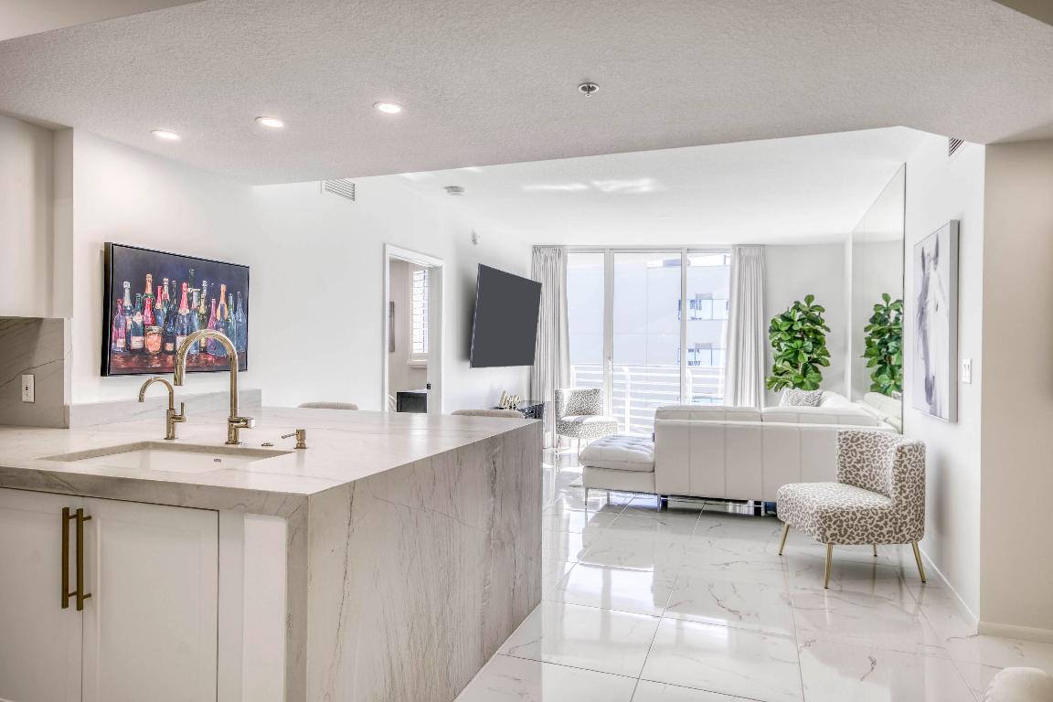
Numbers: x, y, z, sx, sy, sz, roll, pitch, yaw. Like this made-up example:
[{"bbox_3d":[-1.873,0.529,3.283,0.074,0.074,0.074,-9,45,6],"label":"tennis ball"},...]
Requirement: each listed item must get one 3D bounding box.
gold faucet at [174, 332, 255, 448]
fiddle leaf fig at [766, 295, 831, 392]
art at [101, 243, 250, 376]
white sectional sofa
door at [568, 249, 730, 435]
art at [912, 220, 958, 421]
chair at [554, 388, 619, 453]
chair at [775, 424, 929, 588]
[{"bbox_3d":[-1.108,0.134,2.190,0.130,0.425,0.285,1,0,20],"label":"gold faucet"},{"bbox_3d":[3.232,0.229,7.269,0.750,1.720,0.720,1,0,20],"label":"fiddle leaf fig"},{"bbox_3d":[-1.744,-0.183,3.132,0.047,0.597,0.800,1,0,20],"label":"art"},{"bbox_3d":[1.998,0.870,5.945,2.340,0.860,2.600,1,0,20],"label":"white sectional sofa"},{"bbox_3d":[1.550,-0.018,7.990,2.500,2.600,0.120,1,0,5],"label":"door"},{"bbox_3d":[2.415,-0.163,3.648,0.040,1.075,0.790,1,0,20],"label":"art"},{"bbox_3d":[0.699,0.889,7.761,0.610,0.790,0.670,0,0,-33],"label":"chair"},{"bbox_3d":[1.916,0.907,3.657,0.680,0.790,0.610,1,0,-5],"label":"chair"}]

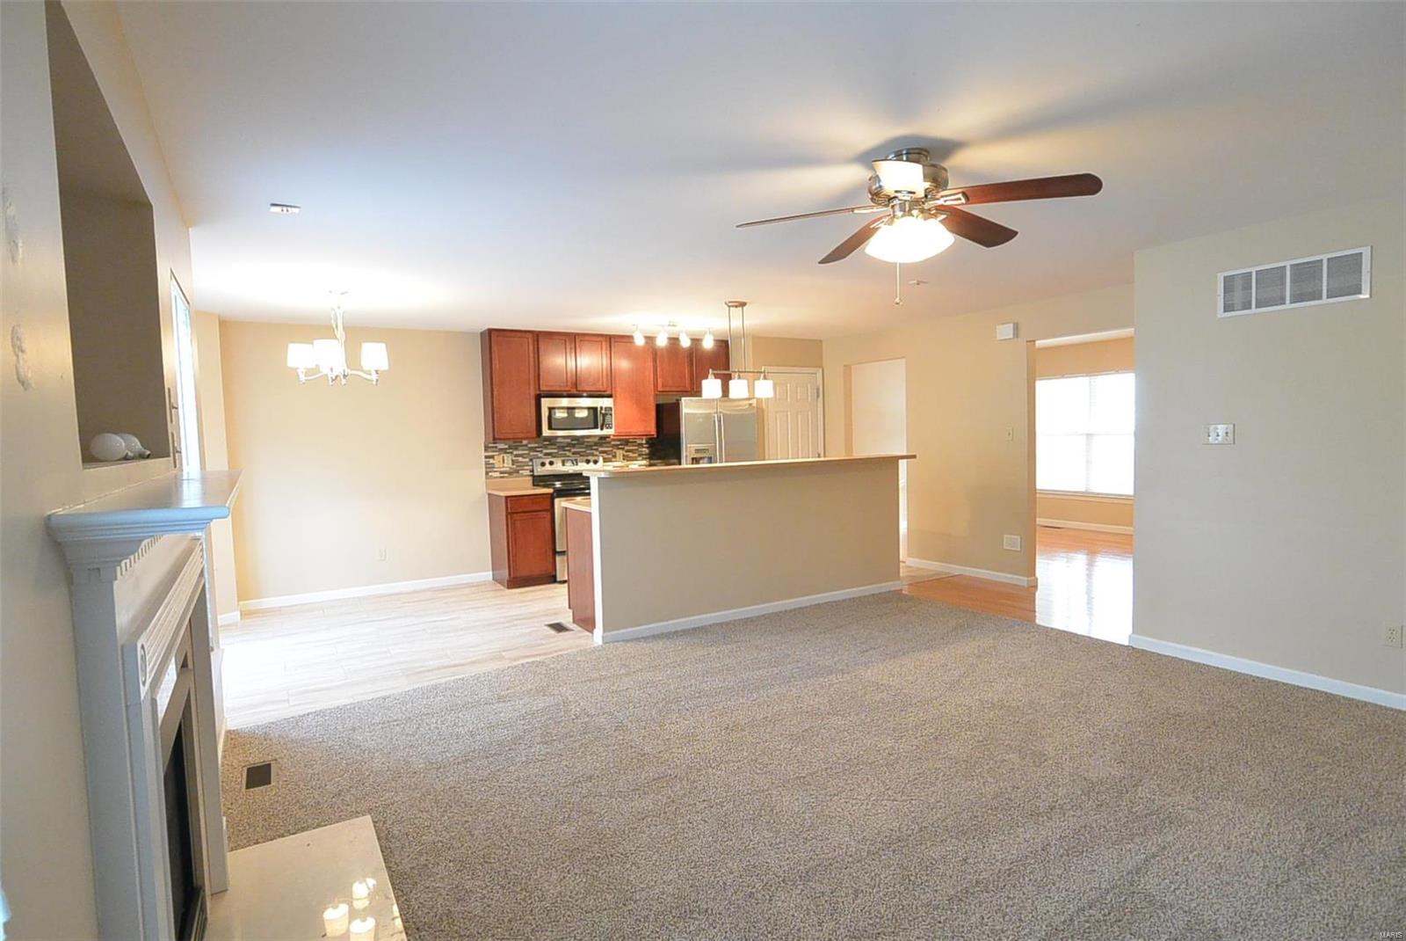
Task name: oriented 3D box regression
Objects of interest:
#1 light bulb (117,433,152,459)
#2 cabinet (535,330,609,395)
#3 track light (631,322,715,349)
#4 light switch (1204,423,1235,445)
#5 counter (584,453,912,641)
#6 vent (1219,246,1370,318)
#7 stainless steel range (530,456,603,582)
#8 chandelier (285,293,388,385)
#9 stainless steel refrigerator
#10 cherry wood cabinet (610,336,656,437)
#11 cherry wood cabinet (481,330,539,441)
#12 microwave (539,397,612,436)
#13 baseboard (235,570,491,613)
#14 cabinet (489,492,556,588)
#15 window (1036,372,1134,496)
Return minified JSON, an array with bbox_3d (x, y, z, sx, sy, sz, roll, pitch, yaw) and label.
[{"bbox_3d":[-1.812,-0.071,2.227,0.112,0.079,0.079,22,-8,-26],"label":"light bulb"},{"bbox_3d":[-1.362,-1.073,7.210,0.762,0.613,0.321,-3,4,-30],"label":"cabinet"},{"bbox_3d":[-0.264,-1.236,6.437,0.860,0.230,0.130,-3,4,-31],"label":"track light"},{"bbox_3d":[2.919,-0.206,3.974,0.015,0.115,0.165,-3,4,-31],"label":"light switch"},{"bbox_3d":[0.379,0.523,5.661,2.880,1.165,0.810,-3,4,-30],"label":"counter"},{"bbox_3d":[3.054,-0.965,3.666,0.020,0.250,0.645,-3,4,-31],"label":"vent"},{"bbox_3d":[-1.235,0.473,7.146,0.762,1.180,0.690,-3,4,-31],"label":"stainless steel range"},{"bbox_3d":[-2.532,-0.912,4.894,0.610,0.632,0.610,-3,4,-30],"label":"chandelier"},{"bbox_3d":[0.003,0.123,7.685,0.915,1.760,0.830,-3,4,-31],"label":"stainless steel refrigerator"},{"bbox_3d":[-0.809,-0.880,7.542,0.508,1.061,0.321,-3,4,-30],"label":"cherry wood cabinet"},{"bbox_3d":[-1.886,-0.821,6.914,0.464,1.061,0.321,-3,4,-30],"label":"cherry wood cabinet"},{"bbox_3d":[-1.336,-0.553,7.200,0.753,0.412,0.400,-3,4,-30],"label":"microwave"},{"bbox_3d":[-3.017,1.104,6.504,2.121,0.080,0.016,-3,4,-30],"label":"baseboard"},{"bbox_3d":[-1.768,0.653,6.875,0.457,0.876,0.620,-3,4,-31],"label":"cabinet"},{"bbox_3d":[5.028,-0.463,9.170,0.100,1.560,1.580,-3,4,-31],"label":"window"}]

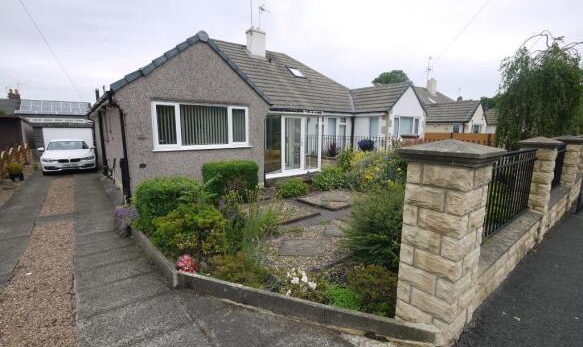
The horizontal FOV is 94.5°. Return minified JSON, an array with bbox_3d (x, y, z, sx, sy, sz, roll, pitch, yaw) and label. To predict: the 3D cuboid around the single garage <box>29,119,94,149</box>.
[{"bbox_3d":[-14.514,-2.144,17.473,2.800,2.450,5.200,-7,12,-38],"label":"single garage"}]

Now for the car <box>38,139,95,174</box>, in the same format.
[{"bbox_3d":[-10.726,-0.907,12.931,1.860,1.430,4.630,-8,12,-40],"label":"car"}]

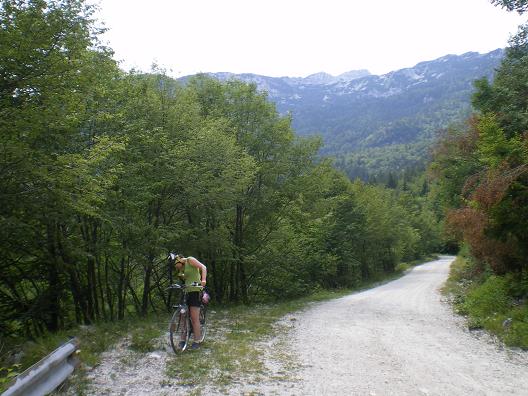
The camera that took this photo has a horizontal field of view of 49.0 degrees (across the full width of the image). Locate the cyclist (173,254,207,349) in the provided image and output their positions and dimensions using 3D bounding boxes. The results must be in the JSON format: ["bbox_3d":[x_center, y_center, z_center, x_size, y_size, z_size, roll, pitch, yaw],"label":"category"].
[{"bbox_3d":[-1.150,1.610,9.070,0.500,1.460,0.660,-2,-5,19],"label":"cyclist"}]

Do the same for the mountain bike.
[{"bbox_3d":[-1.125,1.825,9.100,0.600,1.030,1.720,2,-5,11],"label":"mountain bike"}]

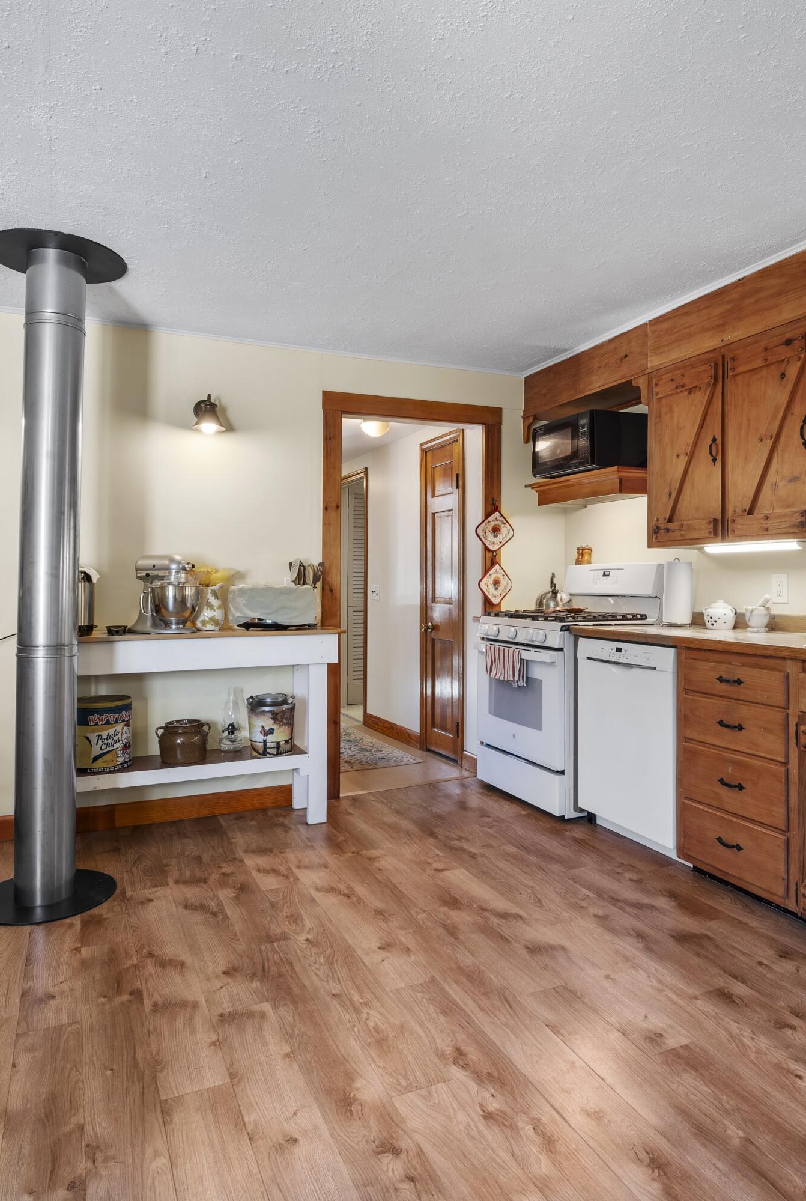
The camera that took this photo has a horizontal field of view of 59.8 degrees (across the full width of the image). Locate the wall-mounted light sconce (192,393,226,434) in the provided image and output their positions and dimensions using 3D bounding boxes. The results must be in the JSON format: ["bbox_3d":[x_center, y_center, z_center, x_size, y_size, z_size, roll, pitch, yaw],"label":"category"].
[{"bbox_3d":[-0.904,-0.868,3.250,0.150,0.175,0.210,0,1,-25],"label":"wall-mounted light sconce"}]

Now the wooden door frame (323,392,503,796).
[{"bbox_3d":[0.065,-0.038,3.910,1.084,2.117,0.140,-1,2,-22],"label":"wooden door frame"}]

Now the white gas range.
[{"bbox_3d":[0.868,0.426,3.711,0.690,1.200,0.760,-1,2,-25],"label":"white gas range"}]

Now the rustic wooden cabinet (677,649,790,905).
[{"bbox_3d":[1.439,0.600,2.644,0.600,0.840,0.480,0,1,-25],"label":"rustic wooden cabinet"}]

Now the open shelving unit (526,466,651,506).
[{"bbox_3d":[1.022,-0.600,3.828,0.300,0.130,0.790,-1,2,-25],"label":"open shelving unit"}]

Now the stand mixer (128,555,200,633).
[{"bbox_3d":[-1.056,-0.025,3.092,0.355,0.353,0.230,0,1,3],"label":"stand mixer"}]

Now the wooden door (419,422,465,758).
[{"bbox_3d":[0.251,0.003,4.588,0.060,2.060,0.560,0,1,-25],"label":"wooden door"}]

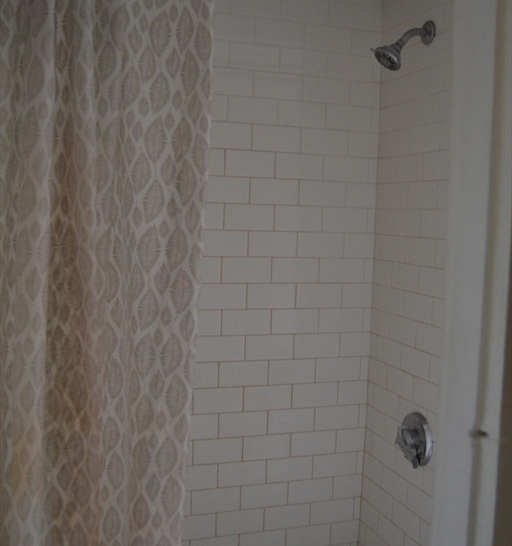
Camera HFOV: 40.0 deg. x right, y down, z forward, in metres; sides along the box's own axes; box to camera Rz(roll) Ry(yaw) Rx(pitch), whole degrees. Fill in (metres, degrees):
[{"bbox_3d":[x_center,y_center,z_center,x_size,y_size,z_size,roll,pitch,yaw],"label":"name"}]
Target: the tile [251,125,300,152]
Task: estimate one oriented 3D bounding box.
[{"bbox_3d":[0.062,-0.396,2.088,0.154,0.076,0.008,0,5,-19],"label":"tile"}]

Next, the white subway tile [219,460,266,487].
[{"bbox_3d":[-0.042,0.614,2.155,0.152,0.076,0.009,0,5,-18],"label":"white subway tile"}]

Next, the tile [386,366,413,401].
[{"bbox_3d":[0.424,0.321,2.057,0.008,0.076,0.152,0,5,-18],"label":"tile"}]

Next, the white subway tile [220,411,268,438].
[{"bbox_3d":[-0.040,0.452,2.115,0.152,0.075,0.009,0,5,-19],"label":"white subway tile"}]

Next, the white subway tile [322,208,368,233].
[{"bbox_3d":[0.275,-0.163,2.186,0.152,0.076,0.009,0,5,-18],"label":"white subway tile"}]

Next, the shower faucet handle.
[{"bbox_3d":[0.418,0.465,1.951,0.072,0.156,0.148,0,5,-18],"label":"shower faucet handle"}]

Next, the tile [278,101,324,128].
[{"bbox_3d":[0.134,-0.472,2.097,0.152,0.075,0.010,0,5,-18],"label":"tile"}]

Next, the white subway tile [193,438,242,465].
[{"bbox_3d":[-0.114,0.529,2.100,0.153,0.076,0.009,0,5,-19],"label":"white subway tile"}]

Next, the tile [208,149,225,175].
[{"bbox_3d":[-0.165,-0.321,2.024,0.152,0.076,0.009,0,5,-18],"label":"tile"}]

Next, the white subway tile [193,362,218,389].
[{"bbox_3d":[-0.182,0.301,2.068,0.152,0.076,0.008,0,5,-18],"label":"white subway tile"}]

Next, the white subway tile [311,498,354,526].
[{"bbox_3d":[0.241,0.761,2.252,0.152,0.075,0.010,0,5,-18],"label":"white subway tile"}]

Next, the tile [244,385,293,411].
[{"bbox_3d":[0.037,0.382,2.159,0.152,0.076,0.009,0,5,-18],"label":"tile"}]

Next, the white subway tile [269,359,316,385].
[{"bbox_3d":[0.108,0.300,2.152,0.153,0.076,0.009,0,5,-19],"label":"white subway tile"}]

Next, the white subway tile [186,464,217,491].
[{"bbox_3d":[-0.188,0.610,2.096,0.152,0.076,0.008,0,5,-18],"label":"white subway tile"}]

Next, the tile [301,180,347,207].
[{"bbox_3d":[0.203,-0.241,2.155,0.152,0.076,0.009,0,5,-18],"label":"tile"}]

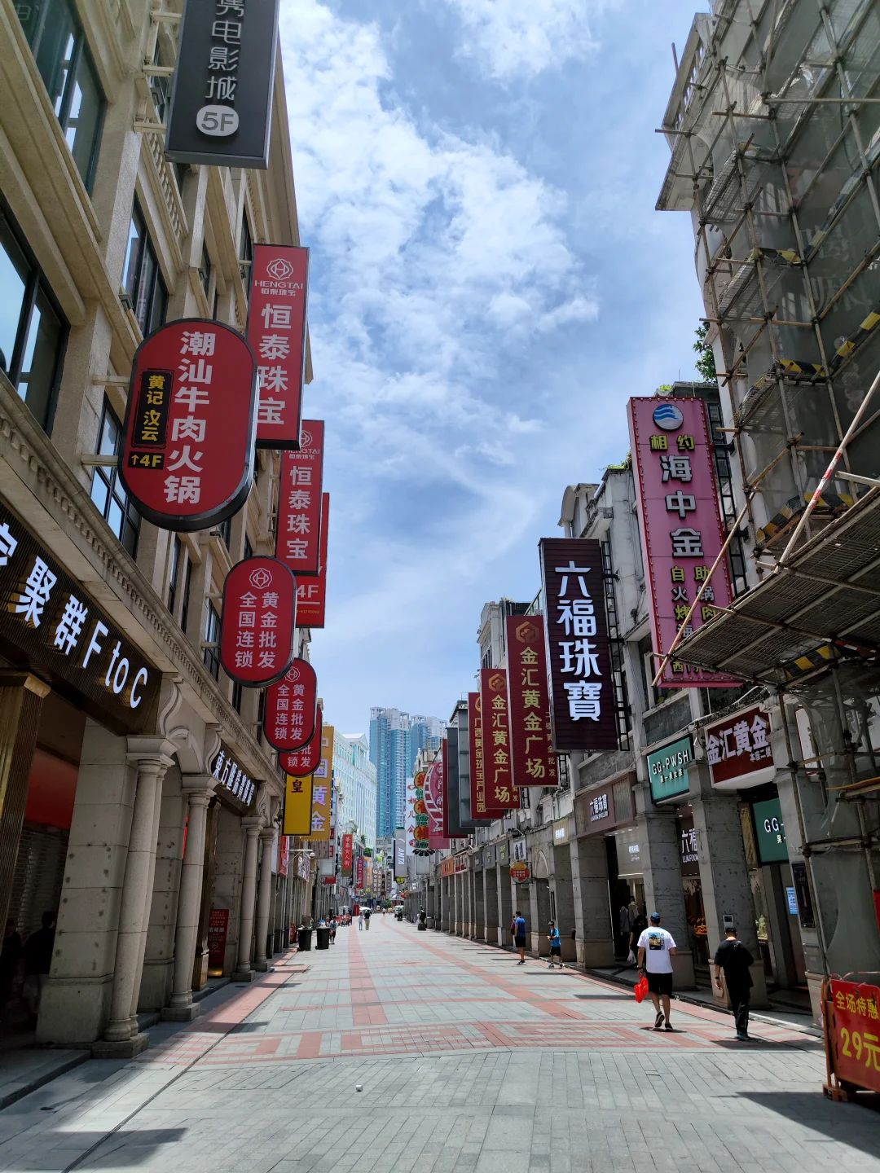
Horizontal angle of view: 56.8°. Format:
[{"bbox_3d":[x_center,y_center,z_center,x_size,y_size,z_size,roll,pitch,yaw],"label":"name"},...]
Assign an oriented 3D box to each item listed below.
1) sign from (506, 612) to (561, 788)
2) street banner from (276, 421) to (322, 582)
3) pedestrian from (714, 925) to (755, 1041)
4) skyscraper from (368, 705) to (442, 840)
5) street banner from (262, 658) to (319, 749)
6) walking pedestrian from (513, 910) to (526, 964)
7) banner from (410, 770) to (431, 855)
[{"bbox_3d":[3.113,3.905,28.086,1.444,5.924,0.406,1,-22,-5],"label":"sign"},{"bbox_3d":[-4.888,-3.223,28.626,1.380,5.880,0.420,1,-21,-5],"label":"street banner"},{"bbox_3d":[4.555,6.104,12.572,0.580,1.600,0.380,-2,-21,3],"label":"pedestrian"},{"bbox_3d":[-30.997,202.010,758.098,68.000,168.000,45.000,0,-21,-2],"label":"skyscraper"},{"bbox_3d":[-4.768,3.733,26.047,1.550,2.880,0.400,1,-21,-5],"label":"street banner"},{"bbox_3d":[2.802,12.227,28.389,0.350,1.720,0.440,-16,-26,35],"label":"walking pedestrian"},{"bbox_3d":[-1.437,19.284,69.185,1.705,6.821,0.507,1,-22,-5],"label":"banner"}]

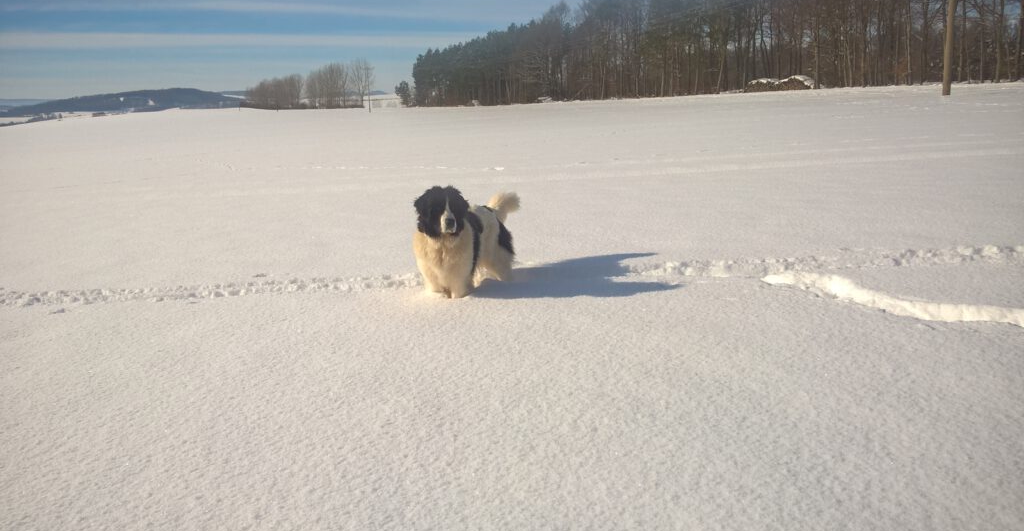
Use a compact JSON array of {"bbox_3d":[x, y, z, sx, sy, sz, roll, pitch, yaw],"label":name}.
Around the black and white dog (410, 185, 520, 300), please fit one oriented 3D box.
[{"bbox_3d":[-0.330,-0.156,6.050,0.430,0.880,1.000,5,14,29],"label":"black and white dog"}]

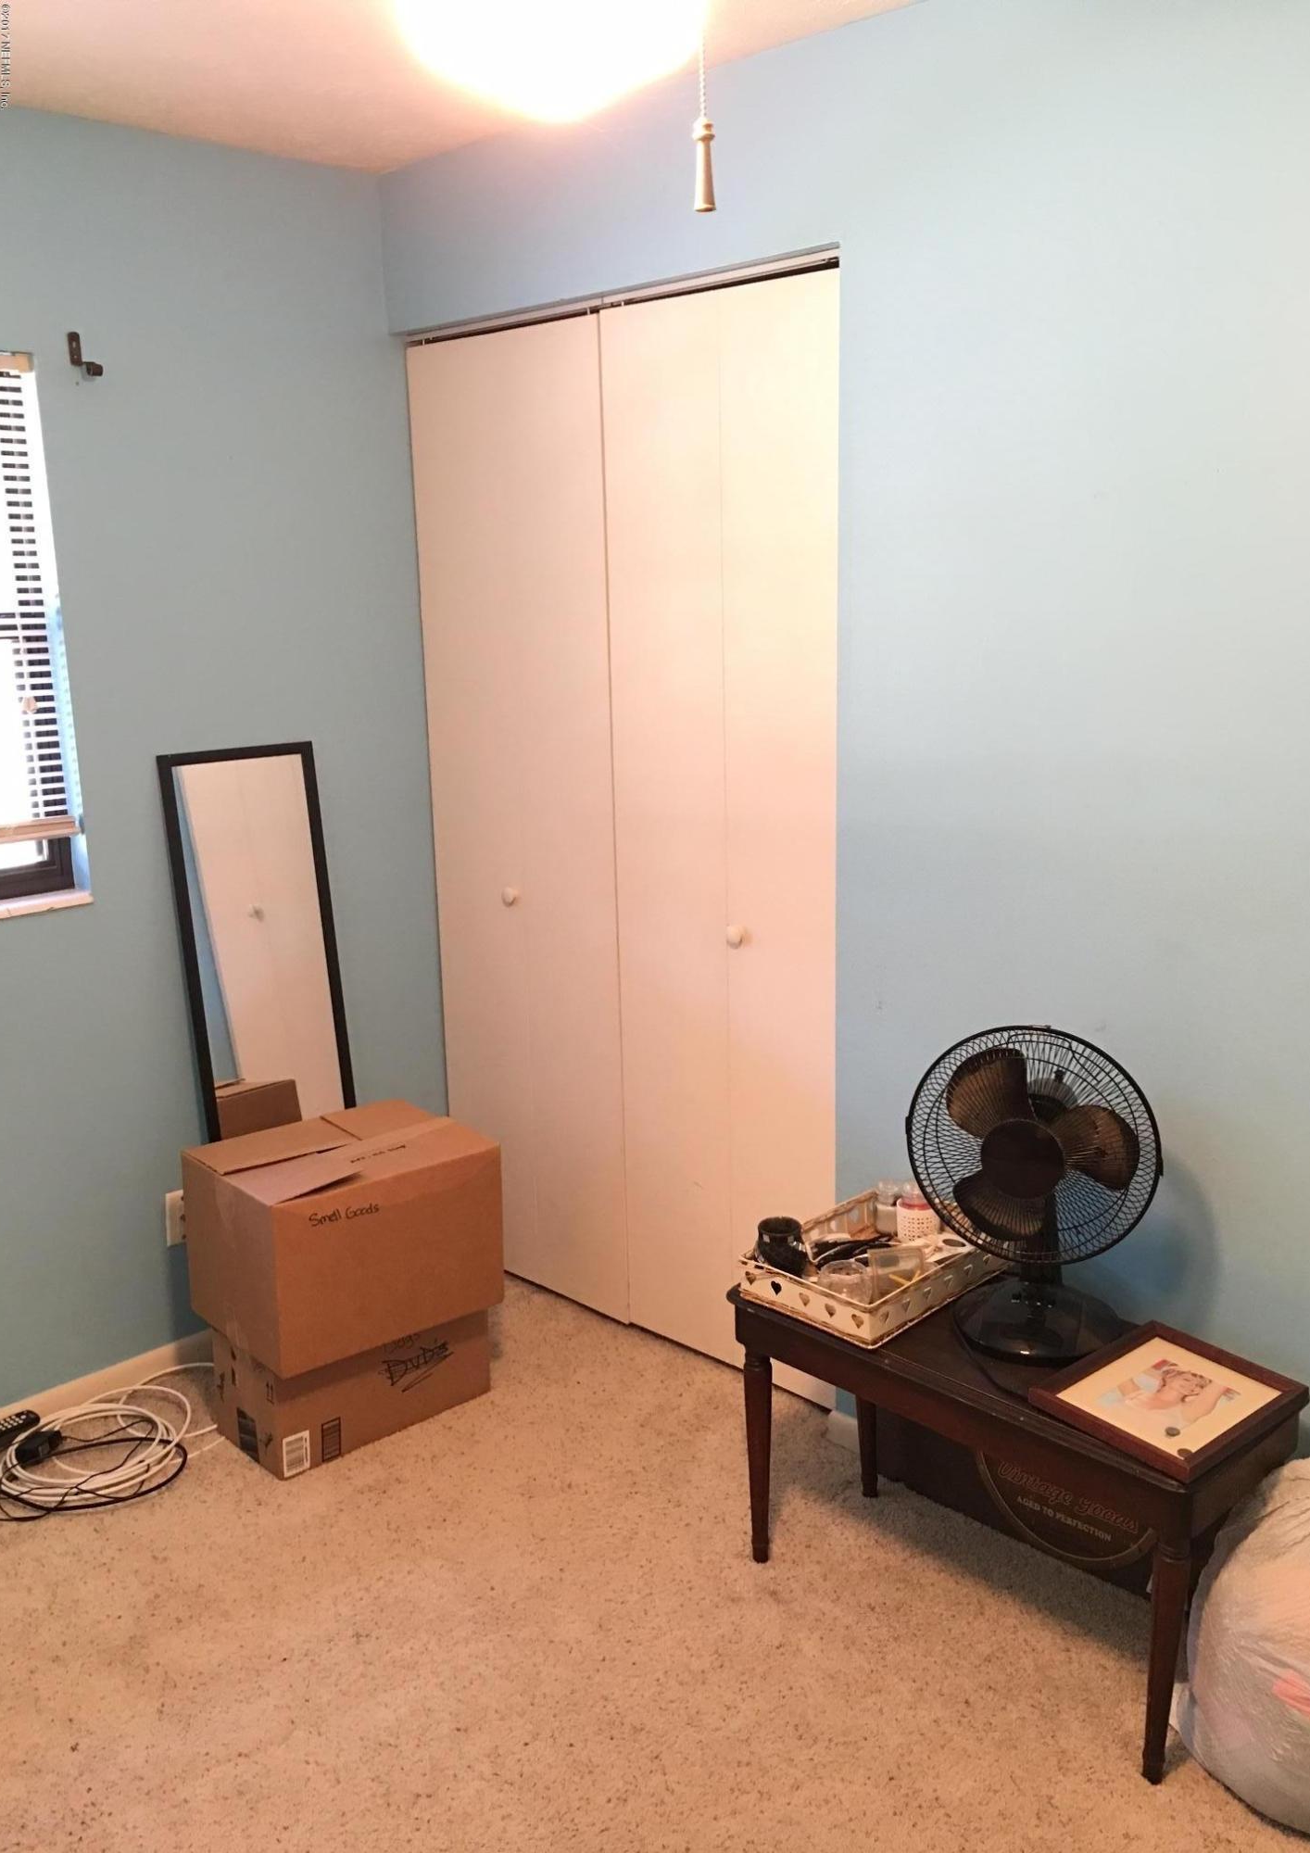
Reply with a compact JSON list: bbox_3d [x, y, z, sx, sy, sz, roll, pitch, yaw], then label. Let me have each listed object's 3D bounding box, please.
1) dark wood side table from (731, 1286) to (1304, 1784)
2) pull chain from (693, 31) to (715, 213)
[{"bbox_3d":[0.510,0.843,2.357,0.760,0.465,0.320,11,18,43],"label":"dark wood side table"},{"bbox_3d":[0.035,-0.579,1.119,0.016,0.120,0.016,-1,13,0],"label":"pull chain"}]

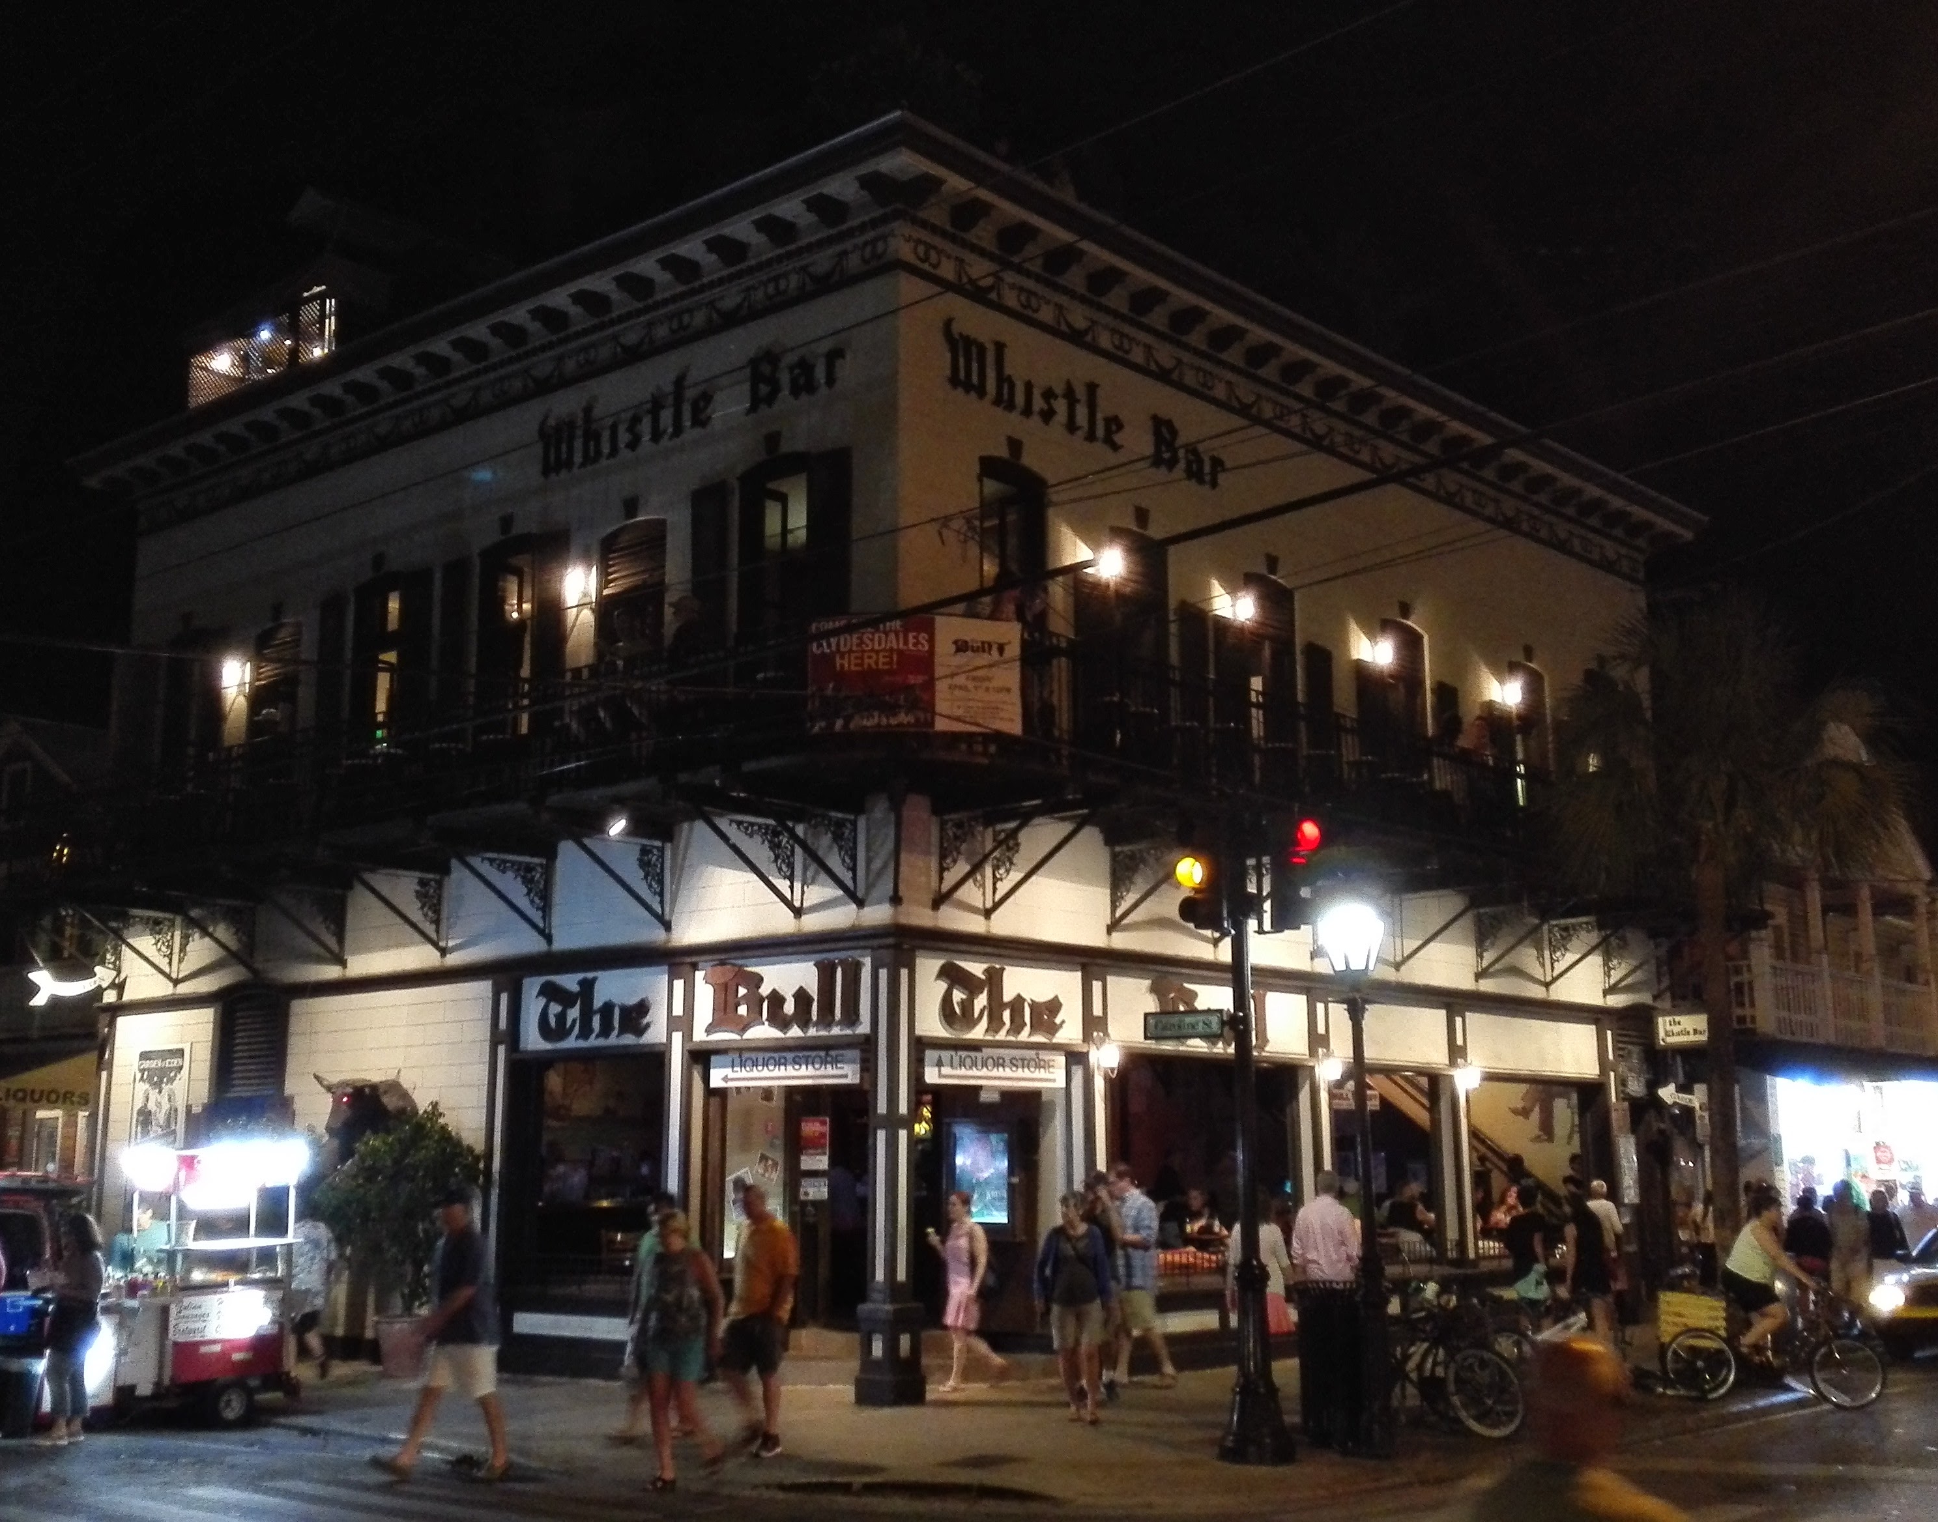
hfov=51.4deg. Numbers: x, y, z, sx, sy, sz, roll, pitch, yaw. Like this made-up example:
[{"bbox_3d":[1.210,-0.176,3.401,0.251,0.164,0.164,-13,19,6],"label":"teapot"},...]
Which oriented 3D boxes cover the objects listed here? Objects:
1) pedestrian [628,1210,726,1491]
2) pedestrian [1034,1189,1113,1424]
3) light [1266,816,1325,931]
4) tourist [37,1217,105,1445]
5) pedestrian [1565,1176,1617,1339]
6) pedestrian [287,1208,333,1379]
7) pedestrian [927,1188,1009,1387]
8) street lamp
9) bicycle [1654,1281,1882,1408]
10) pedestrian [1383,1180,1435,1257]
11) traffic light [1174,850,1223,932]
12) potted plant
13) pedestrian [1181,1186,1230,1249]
[{"bbox_3d":[-1.802,3.620,12.454,0.520,1.650,0.580,-7,-13,31],"label":"pedestrian"},{"bbox_3d":[0.776,3.986,14.751,0.580,1.650,0.400,-1,-11,5],"label":"pedestrian"},{"bbox_3d":[2.282,0.768,14.036,0.360,0.780,0.260,-9,-14,37],"label":"light"},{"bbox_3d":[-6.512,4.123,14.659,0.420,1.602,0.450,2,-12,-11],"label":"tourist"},{"bbox_3d":[5.586,4.660,18.021,0.420,1.720,0.500,-7,-14,29],"label":"pedestrian"},{"bbox_3d":[-5.842,4.605,17.762,0.550,1.660,0.480,-5,-12,22],"label":"pedestrian"},{"bbox_3d":[-0.003,4.494,17.154,0.600,1.619,0.480,7,-14,-34],"label":"pedestrian"},{"bbox_3d":[2.666,2.742,13.620,0.420,3.702,0.420,-11,-16,43],"label":"street lamp"},{"bbox_3d":[6.631,4.753,16.512,1.780,1.050,0.700,-8,-14,35],"label":"bicycle"},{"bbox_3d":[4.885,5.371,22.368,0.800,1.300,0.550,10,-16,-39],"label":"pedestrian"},{"bbox_3d":[1.565,0.772,13.700,0.310,0.770,0.260,7,-14,-29],"label":"traffic light"},{"bbox_3d":[-5.169,4.321,18.222,1.380,2.380,1.420,0,-11,0],"label":"potted plant"},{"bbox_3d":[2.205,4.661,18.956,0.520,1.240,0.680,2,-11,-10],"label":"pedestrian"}]

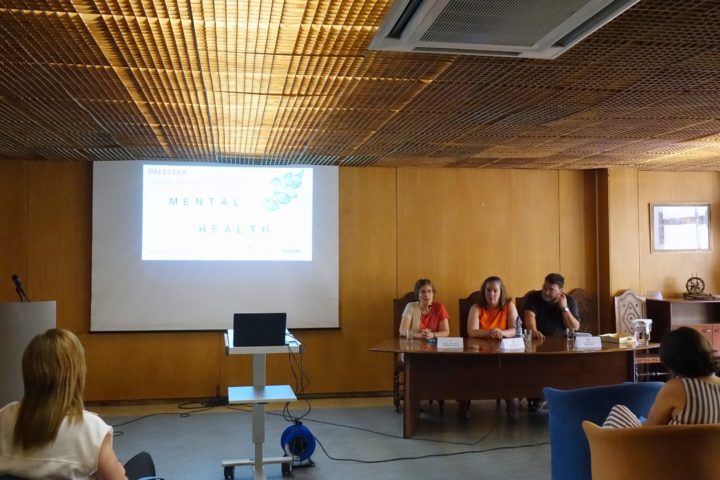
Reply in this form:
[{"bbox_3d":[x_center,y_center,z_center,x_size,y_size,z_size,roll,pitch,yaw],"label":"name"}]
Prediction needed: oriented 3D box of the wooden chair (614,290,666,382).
[{"bbox_3d":[2.930,1.093,7.232,0.470,1.120,0.520,0,-2,-15],"label":"wooden chair"}]

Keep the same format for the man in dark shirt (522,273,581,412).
[{"bbox_3d":[1.874,0.988,6.805,0.540,1.310,0.780,0,-2,-2],"label":"man in dark shirt"}]

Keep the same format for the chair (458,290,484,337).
[{"bbox_3d":[1.297,1.084,7.005,0.500,1.130,0.560,0,-2,-10],"label":"chair"}]

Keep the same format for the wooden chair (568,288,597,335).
[{"bbox_3d":[2.324,1.091,7.146,0.450,1.120,0.520,0,-2,-12],"label":"wooden chair"}]

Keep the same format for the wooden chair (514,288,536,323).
[{"bbox_3d":[1.907,1.086,7.113,0.500,1.130,0.560,0,-2,-10],"label":"wooden chair"}]

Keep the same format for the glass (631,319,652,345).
[{"bbox_3d":[2.379,0.764,5.961,0.160,0.200,0.160,0,-2,-10],"label":"glass"}]

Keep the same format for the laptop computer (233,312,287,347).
[{"bbox_3d":[-0.628,0.559,4.384,0.320,0.215,0.280,0,-2,-10],"label":"laptop computer"}]

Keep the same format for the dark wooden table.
[{"bbox_3d":[1.292,1.244,5.893,2.500,0.750,1.150,0,-2,-10],"label":"dark wooden table"}]

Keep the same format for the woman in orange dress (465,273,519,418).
[{"bbox_3d":[1.271,1.000,6.678,0.480,1.280,0.780,0,-2,-8],"label":"woman in orange dress"}]

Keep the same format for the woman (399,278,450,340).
[{"bbox_3d":[0.615,1.007,6.562,0.460,1.260,0.760,0,-2,-10],"label":"woman"}]

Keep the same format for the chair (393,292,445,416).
[{"bbox_3d":[0.603,1.080,6.852,0.480,1.130,0.560,0,-2,-10],"label":"chair"}]

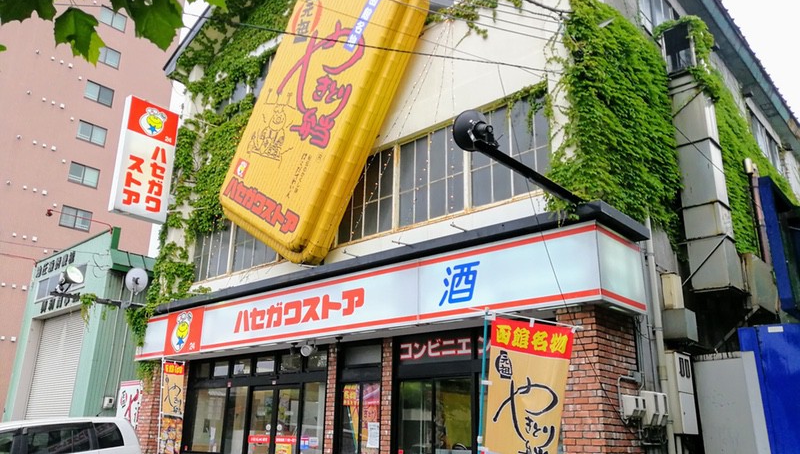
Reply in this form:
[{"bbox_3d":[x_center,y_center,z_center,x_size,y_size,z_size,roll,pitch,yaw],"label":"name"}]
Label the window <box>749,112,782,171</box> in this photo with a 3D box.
[{"bbox_3d":[10.659,-2.271,17.996,0.150,1.300,3.300,-15,-24,40],"label":"window"}]

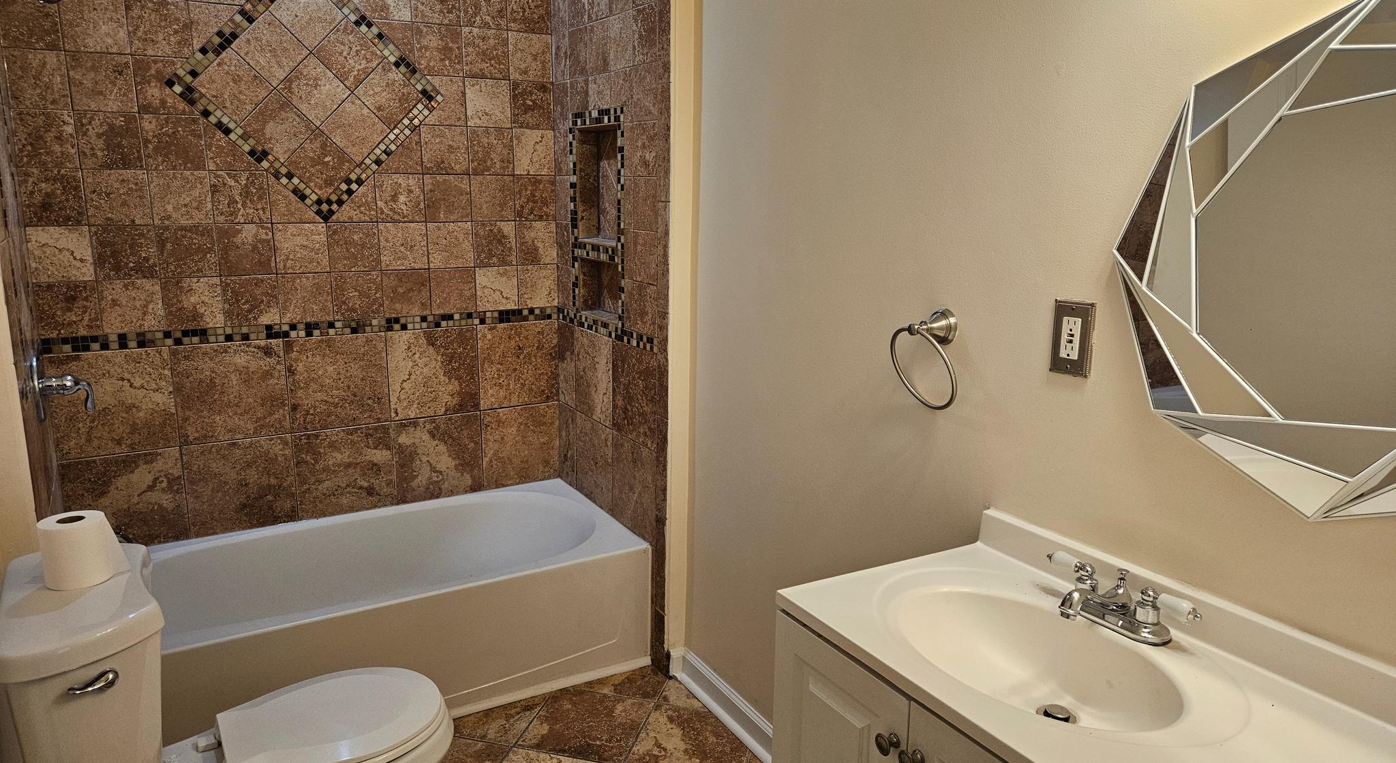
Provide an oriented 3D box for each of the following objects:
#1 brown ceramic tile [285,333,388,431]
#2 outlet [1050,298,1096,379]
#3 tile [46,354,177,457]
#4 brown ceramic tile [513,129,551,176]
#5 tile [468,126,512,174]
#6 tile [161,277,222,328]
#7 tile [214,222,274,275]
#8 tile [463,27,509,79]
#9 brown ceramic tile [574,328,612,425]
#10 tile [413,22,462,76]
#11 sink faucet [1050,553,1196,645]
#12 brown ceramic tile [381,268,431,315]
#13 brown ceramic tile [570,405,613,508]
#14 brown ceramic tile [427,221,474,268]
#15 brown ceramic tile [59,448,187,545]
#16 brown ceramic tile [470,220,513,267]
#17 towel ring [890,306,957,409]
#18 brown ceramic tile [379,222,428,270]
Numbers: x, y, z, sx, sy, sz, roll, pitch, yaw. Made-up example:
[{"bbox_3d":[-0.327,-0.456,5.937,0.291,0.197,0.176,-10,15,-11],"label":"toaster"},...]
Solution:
[{"bbox_3d":[-1.141,0.002,2.946,0.300,0.300,0.010,-7,14,-30],"label":"brown ceramic tile"},{"bbox_3d":[0.602,-0.070,1.488,0.012,0.115,0.070,-7,14,-29],"label":"outlet"},{"bbox_3d":[-1.681,0.065,2.670,0.303,0.300,0.010,-7,15,-30],"label":"tile"},{"bbox_3d":[-0.558,-0.782,3.156,0.142,0.149,0.009,-7,14,-29],"label":"brown ceramic tile"},{"bbox_3d":[-0.681,-0.761,3.053,0.149,0.149,0.010,-7,14,-30],"label":"tile"},{"bbox_3d":[-1.483,-0.229,2.717,0.150,0.147,0.010,-6,13,-29],"label":"tile"},{"bbox_3d":[-1.348,-0.392,2.762,0.154,0.148,0.010,-6,13,-29],"label":"tile"},{"bbox_3d":[-0.679,-1.058,2.989,0.149,0.149,0.010,-7,14,-30],"label":"tile"},{"bbox_3d":[-0.341,-0.016,3.065,0.010,0.293,0.293,-7,14,-30],"label":"brown ceramic tile"},{"bbox_3d":[-0.822,-1.053,2.954,0.149,0.152,0.010,-7,14,-29],"label":"tile"},{"bbox_3d":[0.579,0.321,1.352,0.152,0.087,0.255,-7,14,-29],"label":"sink faucet"},{"bbox_3d":[-0.955,-0.289,3.028,0.150,0.149,0.010,-7,15,-30],"label":"brown ceramic tile"},{"bbox_3d":[-0.350,0.275,3.165,0.010,0.288,0.295,-7,15,-30],"label":"brown ceramic tile"},{"bbox_3d":[-0.822,-0.453,3.071,0.150,0.149,0.010,-7,15,-30],"label":"brown ceramic tile"},{"bbox_3d":[-1.688,0.349,2.742,0.302,0.280,0.010,-7,14,-29],"label":"brown ceramic tile"},{"bbox_3d":[-0.690,-0.469,3.149,0.149,0.149,0.009,-7,14,-29],"label":"brown ceramic tile"},{"bbox_3d":[0.419,-0.038,1.729,0.083,0.188,0.168,-7,14,-29],"label":"towel ring"},{"bbox_3d":[-0.949,-0.437,2.987,0.147,0.148,0.010,-6,13,-29],"label":"brown ceramic tile"}]

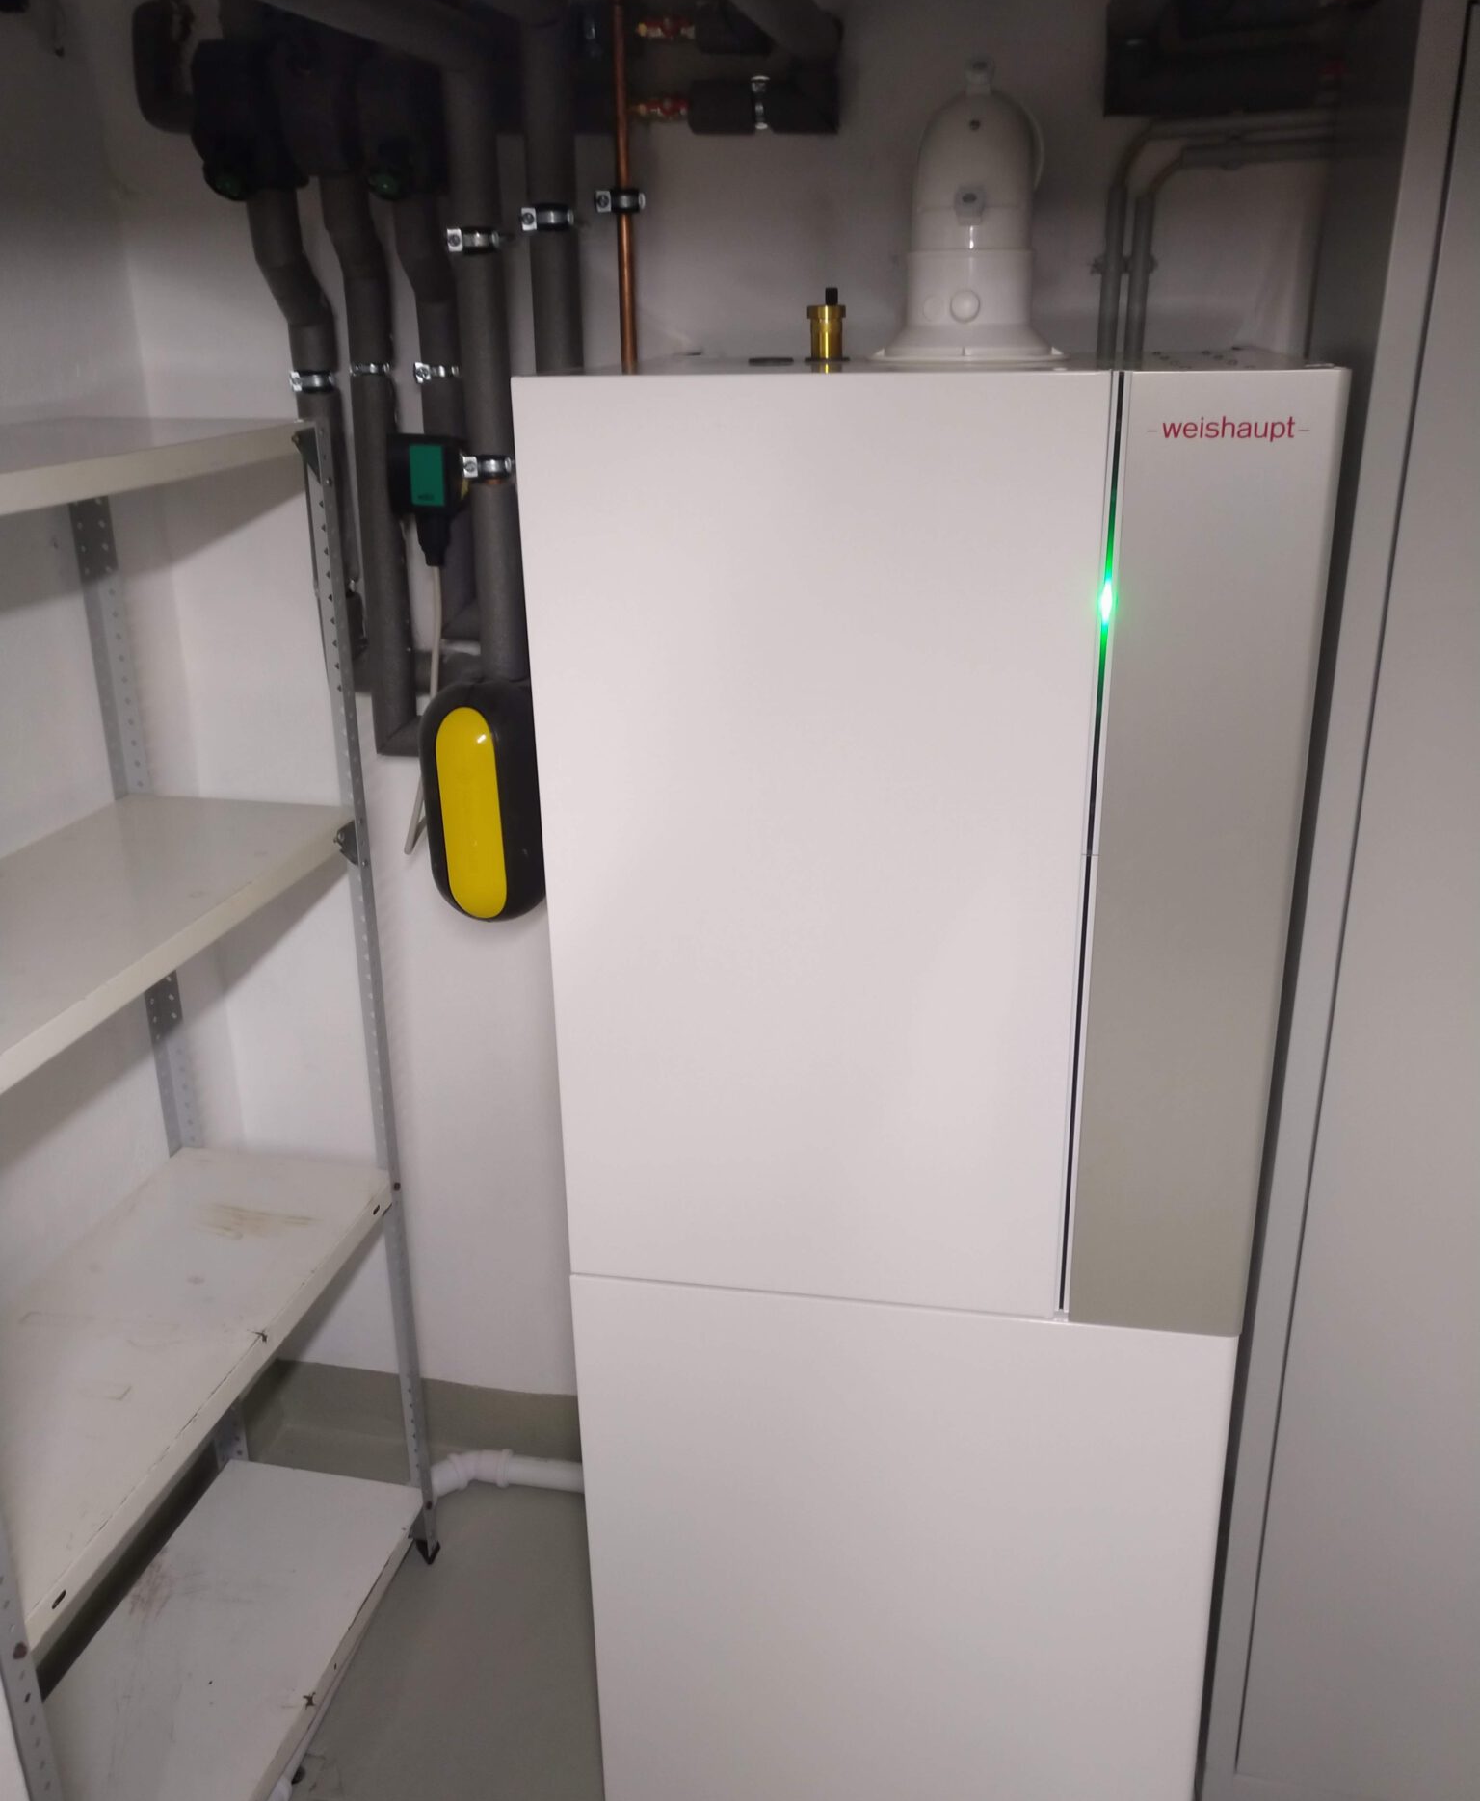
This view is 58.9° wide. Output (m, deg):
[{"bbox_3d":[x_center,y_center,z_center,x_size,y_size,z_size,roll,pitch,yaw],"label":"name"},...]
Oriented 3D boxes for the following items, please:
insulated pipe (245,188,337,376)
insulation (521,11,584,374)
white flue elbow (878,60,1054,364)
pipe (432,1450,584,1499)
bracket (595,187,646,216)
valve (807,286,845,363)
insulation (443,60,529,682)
[{"bbox_3d":[-0.503,-0.690,1.473,0.068,0.190,0.066,2,20,9],"label":"insulated pipe"},{"bbox_3d":[-0.200,-0.755,1.419,0.055,0.340,0.055,2,20,9],"label":"insulation"},{"bbox_3d":[0.199,-0.597,1.166,0.145,0.215,0.190,2,20,9],"label":"white flue elbow"},{"bbox_3d":[-0.338,0.838,1.915,0.215,0.050,0.060,2,20,9],"label":"pipe"},{"bbox_3d":[-0.130,-0.755,1.416,0.050,0.024,0.035,2,20,9],"label":"bracket"},{"bbox_3d":[0.079,-0.522,1.191,0.035,0.063,0.035,2,20,9],"label":"valve"},{"bbox_3d":[-0.281,-0.572,1.484,0.055,0.640,0.055,2,20,9],"label":"insulation"}]

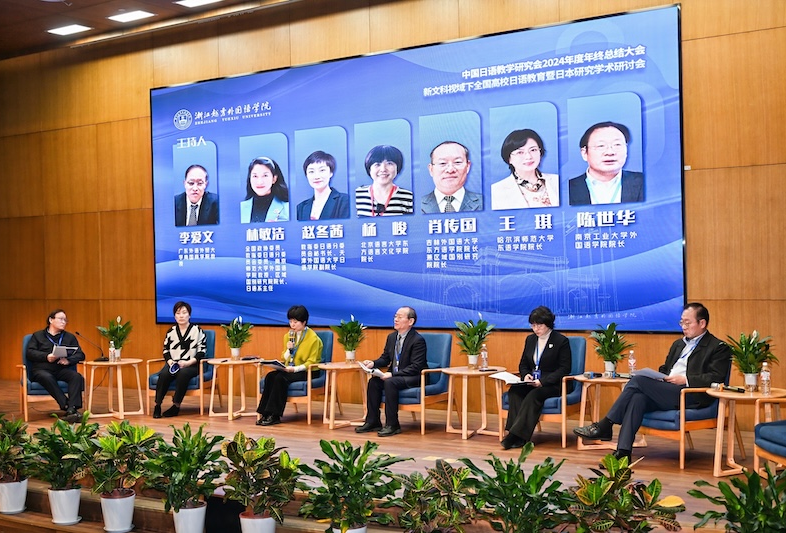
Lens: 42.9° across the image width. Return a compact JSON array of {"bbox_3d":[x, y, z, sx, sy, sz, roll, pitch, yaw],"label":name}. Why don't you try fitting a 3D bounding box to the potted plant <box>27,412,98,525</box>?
[{"bbox_3d":[-2.551,1.540,7.718,0.540,0.850,0.530,-1,0,37],"label":"potted plant"}]

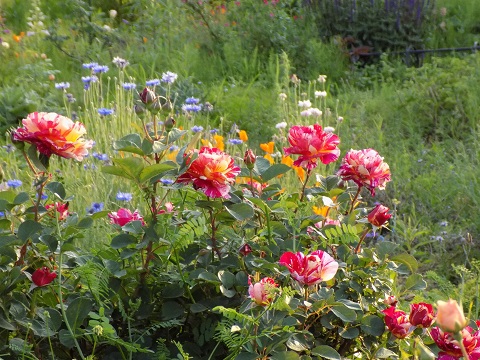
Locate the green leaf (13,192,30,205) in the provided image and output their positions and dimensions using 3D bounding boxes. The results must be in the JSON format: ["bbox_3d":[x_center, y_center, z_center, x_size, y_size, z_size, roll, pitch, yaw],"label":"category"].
[{"bbox_3d":[-0.298,0.025,2.500,0.023,0.016,0.014,0,12,0],"label":"green leaf"}]

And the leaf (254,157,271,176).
[{"bbox_3d":[0.031,-0.019,2.550,0.021,0.027,0.016,4,13,20],"label":"leaf"}]

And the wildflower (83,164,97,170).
[{"bbox_3d":[-0.370,-0.031,4.500,0.034,0.016,0.030,0,12,0],"label":"wildflower"}]

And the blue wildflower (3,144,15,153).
[{"bbox_3d":[-0.506,-0.069,4.000,0.026,0.017,0.026,0,11,0],"label":"blue wildflower"}]

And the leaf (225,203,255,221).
[{"bbox_3d":[-0.001,0.051,2.950,0.048,0.010,0.034,8,48,-4],"label":"leaf"}]

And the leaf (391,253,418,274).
[{"bbox_3d":[0.265,0.133,2.950,0.047,0.014,0.030,29,31,7],"label":"leaf"}]

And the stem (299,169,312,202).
[{"bbox_3d":[0.097,0.008,2.720,0.018,0.049,0.012,0,14,0],"label":"stem"}]

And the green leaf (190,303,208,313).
[{"bbox_3d":[-0.058,0.182,2.620,0.028,0.007,0.021,6,53,4],"label":"green leaf"}]

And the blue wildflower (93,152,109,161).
[{"bbox_3d":[-0.286,-0.048,3.750,0.032,0.016,0.032,0,14,0],"label":"blue wildflower"}]

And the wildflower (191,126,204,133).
[{"bbox_3d":[-0.104,-0.124,4.500,0.033,0.015,0.033,0,12,0],"label":"wildflower"}]

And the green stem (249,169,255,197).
[{"bbox_3d":[0.016,0.004,2.600,0.005,0.040,0.005,-3,6,0],"label":"green stem"}]

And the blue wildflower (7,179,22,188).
[{"bbox_3d":[-0.450,0.007,3.650,0.032,0.016,0.032,0,14,0],"label":"blue wildflower"}]

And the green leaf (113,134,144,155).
[{"bbox_3d":[-0.158,-0.050,2.600,0.045,0.012,0.032,-12,45,-4],"label":"green leaf"}]

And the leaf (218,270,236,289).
[{"bbox_3d":[-0.017,0.133,2.450,0.023,0.023,0.012,-2,12,-10],"label":"leaf"}]

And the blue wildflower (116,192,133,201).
[{"bbox_3d":[-0.265,0.038,4.200,0.036,0.017,0.036,0,12,0],"label":"blue wildflower"}]

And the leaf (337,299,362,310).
[{"bbox_3d":[0.173,0.197,2.900,0.042,0.010,0.028,16,27,6],"label":"leaf"}]

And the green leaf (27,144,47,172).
[{"bbox_3d":[-0.272,-0.029,2.450,0.025,0.036,0.016,4,13,20],"label":"green leaf"}]

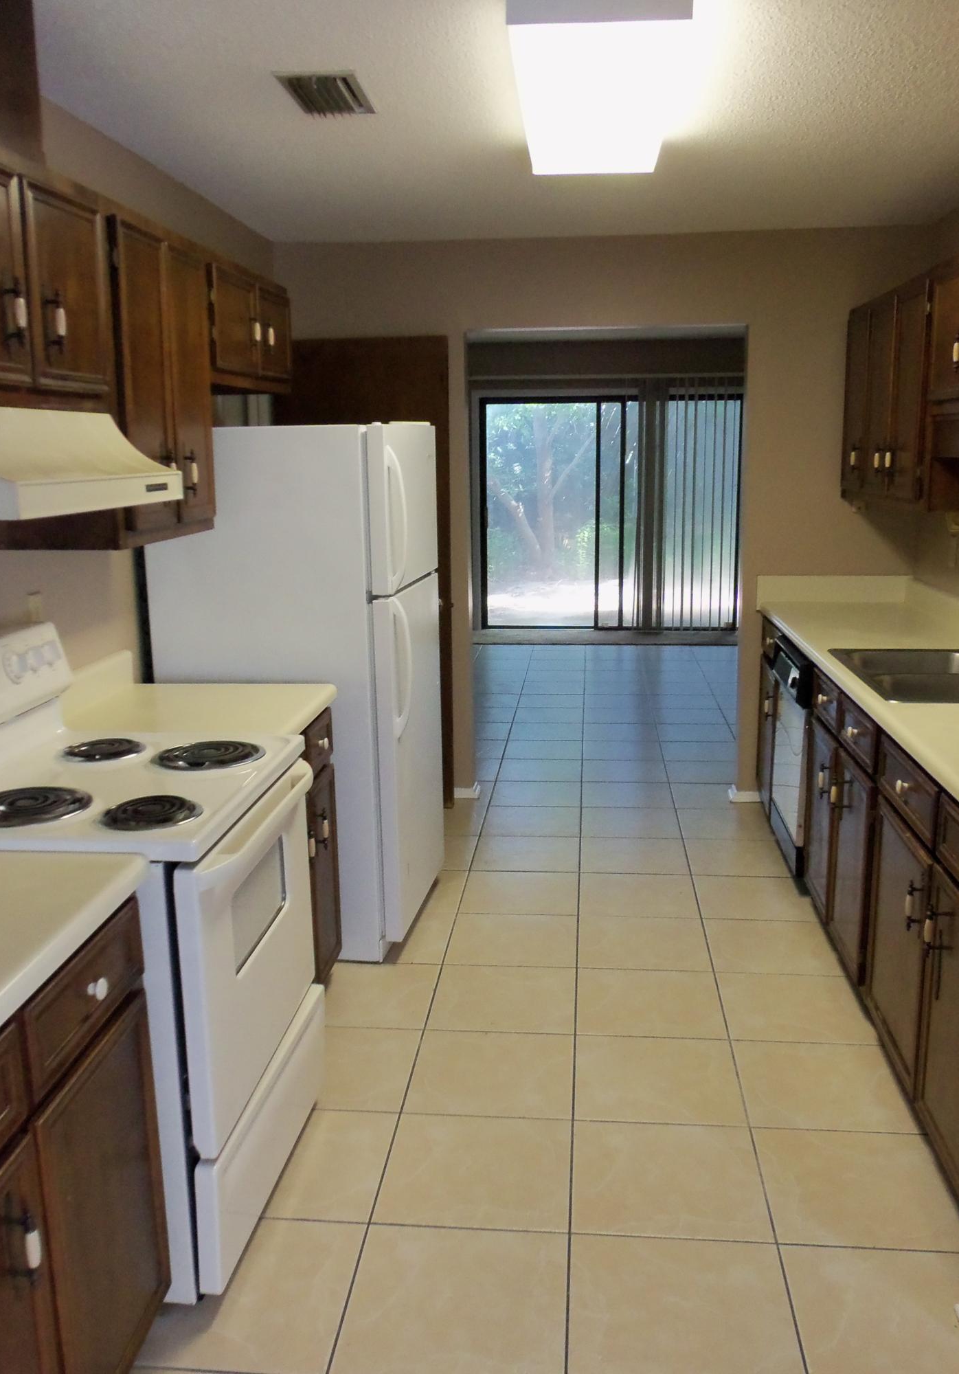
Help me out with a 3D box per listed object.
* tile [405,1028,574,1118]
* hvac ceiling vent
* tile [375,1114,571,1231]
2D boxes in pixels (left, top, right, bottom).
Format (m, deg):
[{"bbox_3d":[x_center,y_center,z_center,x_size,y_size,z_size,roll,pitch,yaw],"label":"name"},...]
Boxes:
[{"bbox_3d":[0.036,0.992,2.853,0.414,0.012,0.396,0,12,6],"label":"tile"},{"bbox_3d":[-0.375,-1.446,2.734,0.185,0.020,0.335,0,12,6],"label":"hvac ceiling vent"},{"bbox_3d":[-0.003,1.077,2.477,0.412,0.012,0.393,0,12,6],"label":"tile"}]

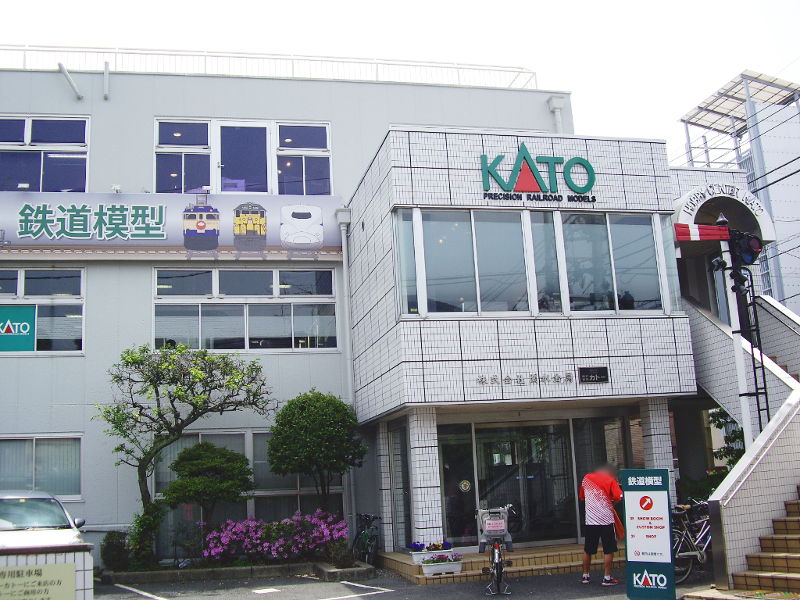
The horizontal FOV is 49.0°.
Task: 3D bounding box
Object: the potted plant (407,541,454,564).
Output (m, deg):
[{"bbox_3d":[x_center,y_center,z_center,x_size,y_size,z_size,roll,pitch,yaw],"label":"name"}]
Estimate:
[{"bbox_3d":[0.505,4.035,14.017,0.700,0.320,0.270,-1,-11,-13],"label":"potted plant"}]

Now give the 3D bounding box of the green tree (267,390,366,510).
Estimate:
[{"bbox_3d":[-1.636,3.427,17.482,1.980,3.214,1.900,-1,-11,-13],"label":"green tree"}]

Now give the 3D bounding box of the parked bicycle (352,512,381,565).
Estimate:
[{"bbox_3d":[-0.681,4.670,17.436,0.550,1.030,1.650,-4,-11,6],"label":"parked bicycle"}]

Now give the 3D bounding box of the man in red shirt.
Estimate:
[{"bbox_3d":[2.833,3.184,12.511,0.560,1.660,0.400,-9,-13,29],"label":"man in red shirt"}]

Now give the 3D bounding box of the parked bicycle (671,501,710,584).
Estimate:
[{"bbox_3d":[4.219,3.406,12.406,1.720,1.040,0.560,4,-13,-33],"label":"parked bicycle"}]

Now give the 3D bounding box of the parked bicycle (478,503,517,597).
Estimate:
[{"bbox_3d":[1.378,3.593,12.688,0.570,1.080,1.750,-4,-11,5],"label":"parked bicycle"}]

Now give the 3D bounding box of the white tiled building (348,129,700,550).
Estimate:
[{"bbox_3d":[2.103,1.090,17.607,5.400,7.450,5.000,-1,-11,-13],"label":"white tiled building"}]

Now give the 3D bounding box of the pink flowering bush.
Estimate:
[{"bbox_3d":[-2.308,4.484,16.587,2.706,0.908,1.100,-1,-11,-13],"label":"pink flowering bush"}]

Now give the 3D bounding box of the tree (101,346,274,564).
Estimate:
[{"bbox_3d":[-4.135,2.986,16.962,3.400,4.139,2.600,-1,-11,-13],"label":"tree"}]

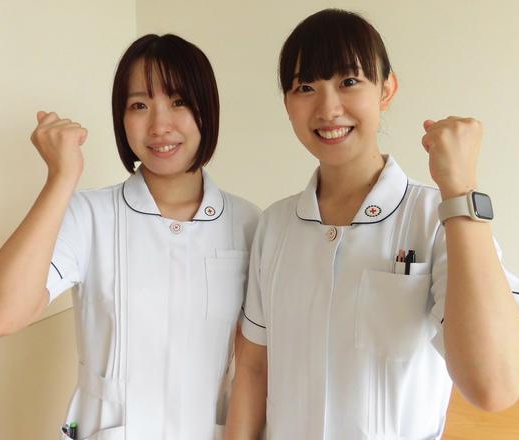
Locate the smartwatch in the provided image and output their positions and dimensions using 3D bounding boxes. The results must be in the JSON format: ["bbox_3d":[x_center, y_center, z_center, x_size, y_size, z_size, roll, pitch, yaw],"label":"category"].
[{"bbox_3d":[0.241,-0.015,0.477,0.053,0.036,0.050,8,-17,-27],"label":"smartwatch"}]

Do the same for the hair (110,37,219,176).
[{"bbox_3d":[-0.166,-0.206,0.725,0.184,0.230,0.210,-4,6,-4],"label":"hair"}]

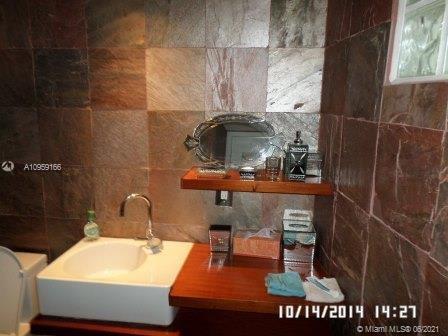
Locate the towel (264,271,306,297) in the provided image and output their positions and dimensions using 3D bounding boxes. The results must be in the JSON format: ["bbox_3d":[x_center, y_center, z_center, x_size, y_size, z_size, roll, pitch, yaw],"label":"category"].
[{"bbox_3d":[0.263,0.500,1.402,0.152,0.024,0.142,2,12,5],"label":"towel"}]

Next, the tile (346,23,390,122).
[{"bbox_3d":[0.504,-0.326,1.140,0.020,0.305,0.305,0,12,-2],"label":"tile"}]

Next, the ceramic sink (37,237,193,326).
[{"bbox_3d":[-0.505,0.547,1.639,0.625,0.187,0.429,2,12,5],"label":"ceramic sink"}]

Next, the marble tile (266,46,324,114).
[{"bbox_3d":[0.349,-0.421,1.581,0.268,0.305,0.020,2,12,5],"label":"marble tile"}]

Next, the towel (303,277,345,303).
[{"bbox_3d":[0.410,0.503,1.358,0.150,0.020,0.170,2,11,5],"label":"towel"}]

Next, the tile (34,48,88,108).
[{"bbox_3d":[-0.847,-0.461,1.688,0.302,0.302,0.015,2,11,5],"label":"tile"}]

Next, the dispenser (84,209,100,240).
[{"bbox_3d":[-0.714,0.305,1.765,0.078,0.166,0.052,2,10,6],"label":"dispenser"}]

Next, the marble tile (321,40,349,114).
[{"bbox_3d":[0.490,-0.385,1.416,0.015,0.302,0.297,1,11,-1],"label":"marble tile"}]

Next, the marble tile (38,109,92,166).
[{"bbox_3d":[-0.851,-0.162,1.748,0.302,0.302,0.015,2,11,5],"label":"marble tile"}]

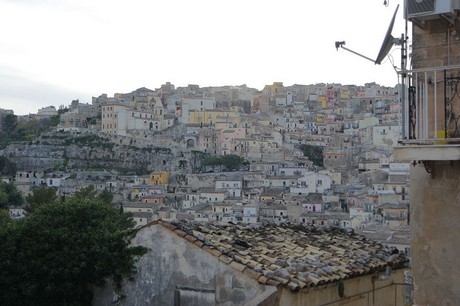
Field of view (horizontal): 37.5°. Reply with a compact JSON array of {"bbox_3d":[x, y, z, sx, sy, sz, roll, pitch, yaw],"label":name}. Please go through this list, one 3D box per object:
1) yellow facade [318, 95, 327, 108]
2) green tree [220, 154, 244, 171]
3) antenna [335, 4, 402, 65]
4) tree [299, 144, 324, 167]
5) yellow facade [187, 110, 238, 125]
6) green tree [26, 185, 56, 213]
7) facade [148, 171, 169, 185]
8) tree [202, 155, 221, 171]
[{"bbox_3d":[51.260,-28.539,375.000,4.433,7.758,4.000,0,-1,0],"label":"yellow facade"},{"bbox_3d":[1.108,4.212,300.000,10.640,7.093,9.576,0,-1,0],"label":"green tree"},{"bbox_3d":[1.890,-1.611,9.200,0.911,0.816,0.820,0,-1,5],"label":"antenna"},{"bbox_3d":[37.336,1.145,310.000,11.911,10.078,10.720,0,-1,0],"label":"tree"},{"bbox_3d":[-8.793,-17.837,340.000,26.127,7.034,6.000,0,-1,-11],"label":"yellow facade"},{"bbox_3d":[-44.806,11.113,160.000,7.566,6.384,6.810,0,-1,0],"label":"green tree"},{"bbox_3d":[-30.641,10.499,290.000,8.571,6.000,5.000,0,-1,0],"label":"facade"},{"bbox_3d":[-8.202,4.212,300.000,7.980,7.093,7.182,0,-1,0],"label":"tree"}]

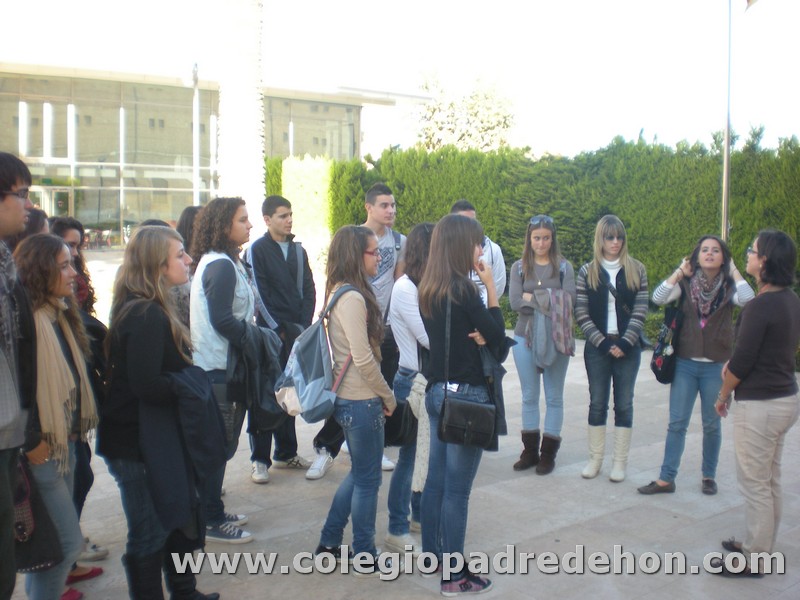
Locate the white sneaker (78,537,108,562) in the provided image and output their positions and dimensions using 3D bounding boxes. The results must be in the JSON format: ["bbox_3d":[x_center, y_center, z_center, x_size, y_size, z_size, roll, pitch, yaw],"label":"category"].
[{"bbox_3d":[-1.525,1.189,4.198,0.260,0.105,0.095,-2,6,-18],"label":"white sneaker"}]

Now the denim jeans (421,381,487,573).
[{"bbox_3d":[0.239,0.802,3.896,0.280,0.880,0.340,-3,6,-33],"label":"denim jeans"}]

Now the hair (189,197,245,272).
[{"bbox_3d":[-0.914,-0.333,4.400,0.270,0.370,0.270,-1,5,-12],"label":"hair"}]

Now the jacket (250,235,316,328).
[{"bbox_3d":[-0.747,-0.104,5.536,0.450,0.620,0.270,-3,6,-30],"label":"jacket"}]

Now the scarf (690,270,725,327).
[{"bbox_3d":[1.829,-0.009,5.223,0.220,0.340,0.200,3,6,22],"label":"scarf"}]

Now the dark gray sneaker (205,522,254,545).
[{"bbox_3d":[-0.858,1.145,4.366,0.260,0.100,0.100,1,5,12],"label":"dark gray sneaker"}]

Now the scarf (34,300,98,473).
[{"bbox_3d":[-1.230,0.315,3.240,0.180,0.630,0.230,4,6,30],"label":"scarf"}]

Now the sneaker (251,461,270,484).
[{"bbox_3d":[-0.882,1.063,5.529,0.110,0.110,0.280,-1,6,-13],"label":"sneaker"}]

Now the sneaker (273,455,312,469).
[{"bbox_3d":[-0.701,1.044,5.776,0.275,0.098,0.105,-1,6,-13],"label":"sneaker"}]

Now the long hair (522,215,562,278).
[{"bbox_3d":[0.901,-0.338,5.550,0.250,0.400,0.230,1,5,9],"label":"long hair"}]

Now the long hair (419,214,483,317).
[{"bbox_3d":[0.218,-0.149,3.800,0.250,0.440,0.240,-2,6,-24],"label":"long hair"}]

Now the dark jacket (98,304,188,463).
[{"bbox_3d":[-1.027,0.330,3.599,0.380,0.640,0.440,-1,6,-10],"label":"dark jacket"}]

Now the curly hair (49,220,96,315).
[{"bbox_3d":[-1.391,-0.147,3.740,0.220,0.430,0.250,1,5,6],"label":"curly hair"}]

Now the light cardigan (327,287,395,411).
[{"bbox_3d":[-0.177,0.228,4.041,0.290,0.550,0.410,-2,6,-20],"label":"light cardigan"}]

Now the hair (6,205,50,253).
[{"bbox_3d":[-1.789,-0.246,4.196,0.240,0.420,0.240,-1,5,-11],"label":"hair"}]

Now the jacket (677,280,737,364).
[{"bbox_3d":[1.826,0.123,5.250,0.370,0.490,0.250,2,5,15],"label":"jacket"}]

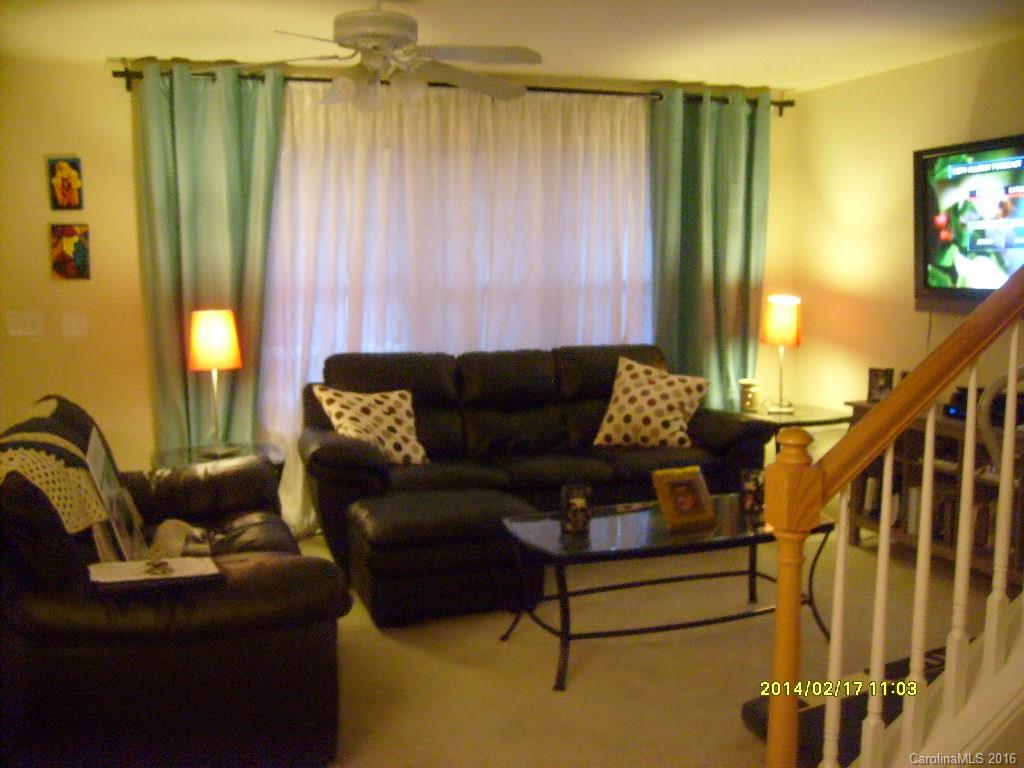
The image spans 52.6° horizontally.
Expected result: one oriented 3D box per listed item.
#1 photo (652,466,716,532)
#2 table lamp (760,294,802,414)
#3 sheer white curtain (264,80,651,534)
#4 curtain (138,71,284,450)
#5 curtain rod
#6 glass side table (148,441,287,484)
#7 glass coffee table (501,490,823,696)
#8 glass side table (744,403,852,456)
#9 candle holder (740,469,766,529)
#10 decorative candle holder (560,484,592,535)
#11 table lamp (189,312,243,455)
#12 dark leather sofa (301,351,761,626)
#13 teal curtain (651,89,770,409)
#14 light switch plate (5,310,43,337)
[{"bbox_3d":[0.667,0.441,4.065,0.220,0.220,0.035,-5,-18,-32],"label":"photo"},{"bbox_3d":[1.556,-0.166,5.953,0.235,0.650,0.235,-2,8,-16],"label":"table lamp"},{"bbox_3d":[-0.226,-0.402,5.677,2.200,2.360,0.110,-2,8,-16],"label":"sheer white curtain"},{"bbox_3d":[-1.481,-0.363,5.253,0.700,2.380,0.140,-2,8,-16],"label":"curtain"},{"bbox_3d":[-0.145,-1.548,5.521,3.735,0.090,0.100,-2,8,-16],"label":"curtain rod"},{"bbox_3d":[-1.337,0.613,4.729,0.610,0.600,0.610,-2,8,-16],"label":"glass side table"},{"bbox_3d":[0.602,0.771,4.022,1.180,0.460,0.610,-3,8,-21],"label":"glass coffee table"},{"bbox_3d":[1.579,0.469,5.755,0.550,0.600,0.560,-2,8,-16],"label":"glass side table"},{"bbox_3d":[1.003,0.441,4.278,0.108,0.172,0.108,-2,8,-16],"label":"candle holder"},{"bbox_3d":[0.250,0.479,3.960,0.110,0.175,0.110,-2,8,-16],"label":"decorative candle holder"},{"bbox_3d":[-1.333,-0.006,4.671,0.245,0.650,0.245,-2,8,-16],"label":"table lamp"},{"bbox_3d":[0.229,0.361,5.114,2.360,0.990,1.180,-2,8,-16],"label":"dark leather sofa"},{"bbox_3d":[1.147,-0.471,6.036,0.740,2.410,0.130,-2,8,-16],"label":"teal curtain"},{"bbox_3d":[-2.399,-0.297,5.105,0.164,0.117,0.012,-2,8,-17],"label":"light switch plate"}]

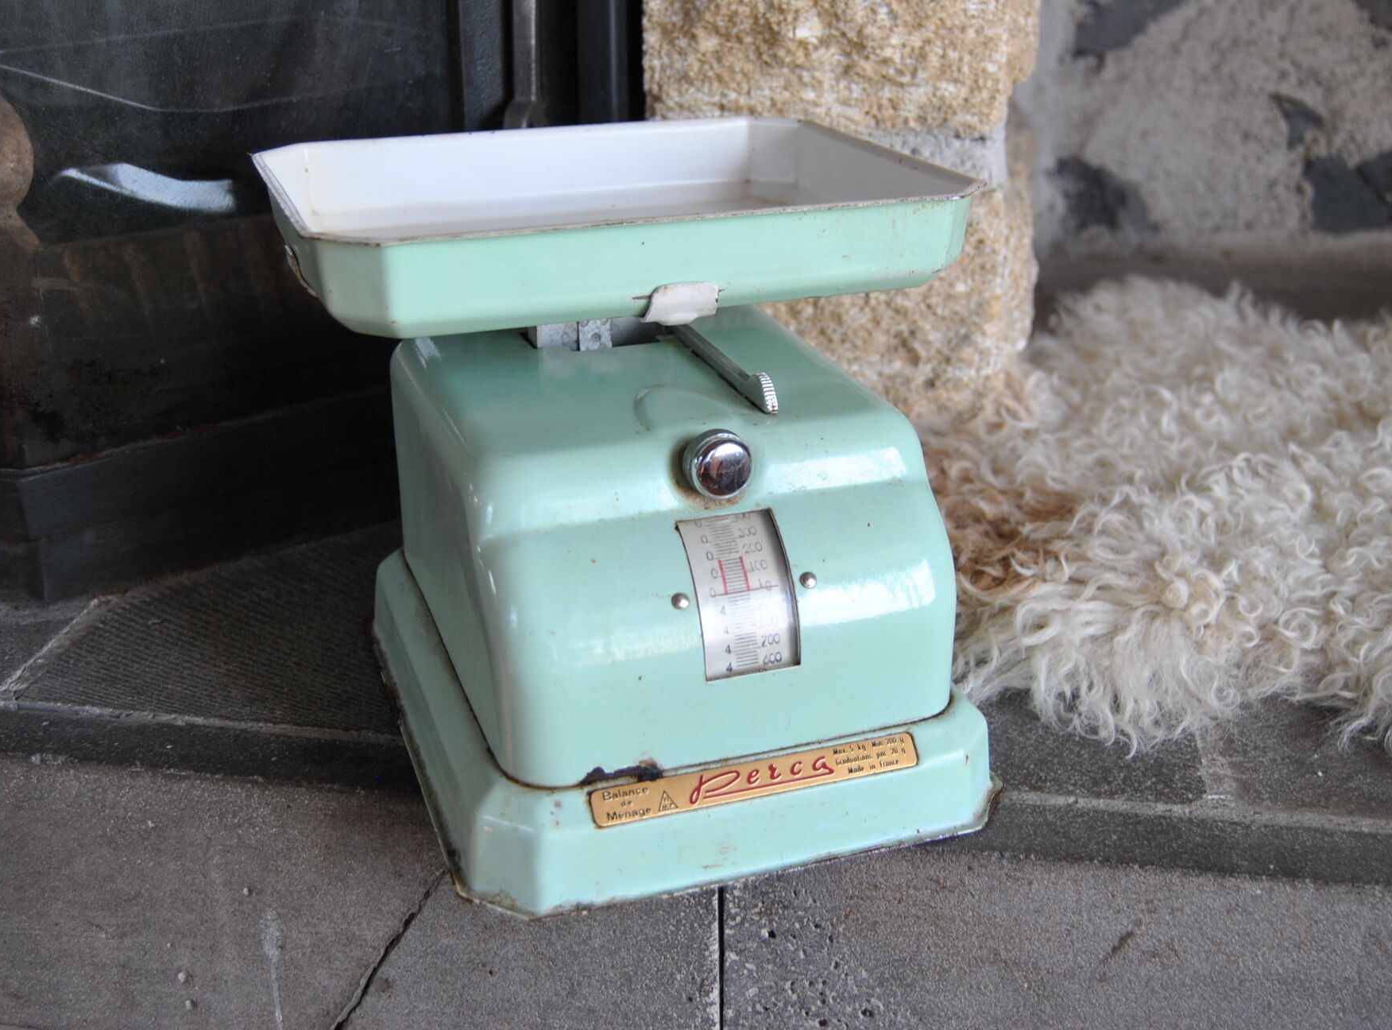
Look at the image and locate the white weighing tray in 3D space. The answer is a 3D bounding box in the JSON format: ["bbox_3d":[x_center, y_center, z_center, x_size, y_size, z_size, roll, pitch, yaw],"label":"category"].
[{"bbox_3d":[-0.040,-0.124,0.695,0.260,0.040,0.217,-8,23,-17],"label":"white weighing tray"}]

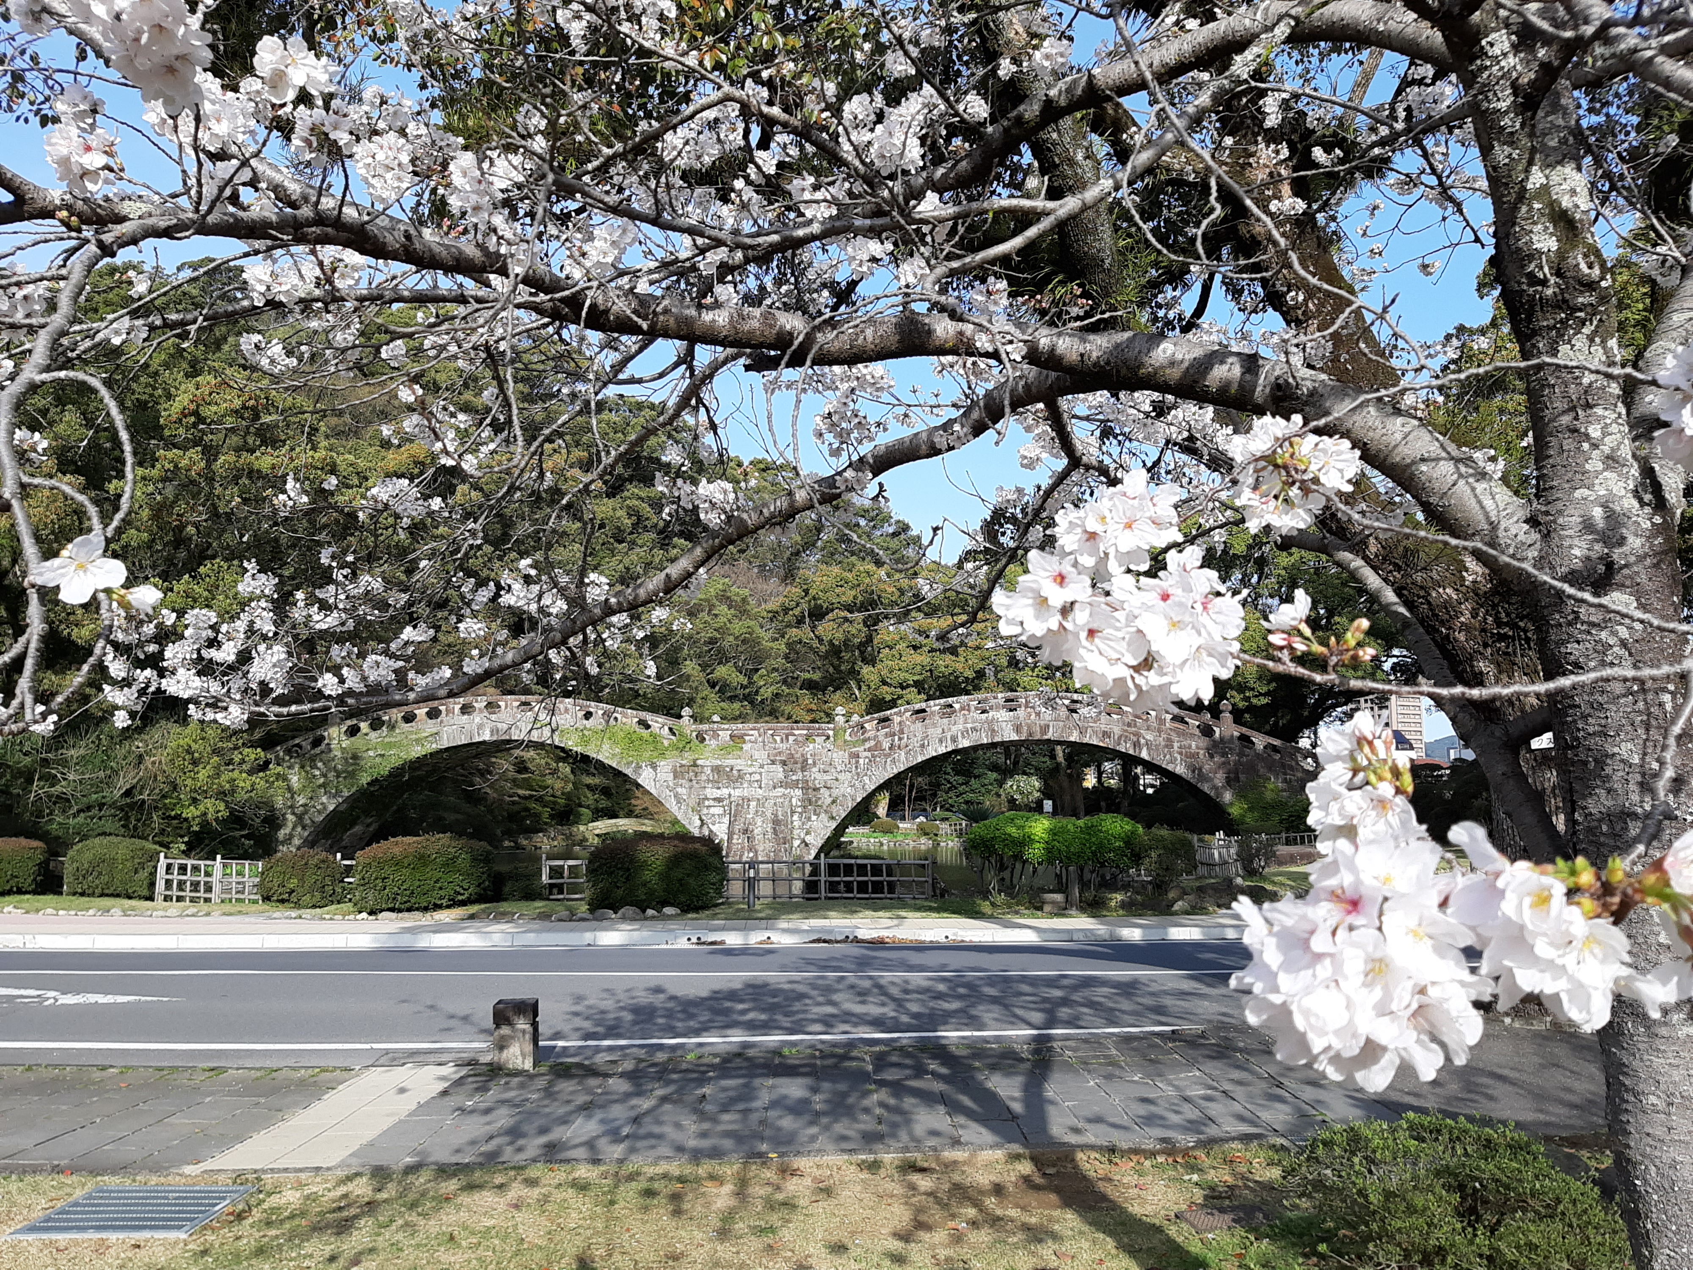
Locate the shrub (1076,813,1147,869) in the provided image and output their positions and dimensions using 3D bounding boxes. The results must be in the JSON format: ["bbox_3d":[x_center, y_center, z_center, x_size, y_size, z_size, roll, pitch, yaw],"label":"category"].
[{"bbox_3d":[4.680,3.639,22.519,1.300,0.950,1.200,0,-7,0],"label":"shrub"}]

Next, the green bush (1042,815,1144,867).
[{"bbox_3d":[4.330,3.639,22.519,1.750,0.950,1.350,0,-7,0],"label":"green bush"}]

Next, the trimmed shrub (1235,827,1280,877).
[{"bbox_3d":[8.800,4.661,27.125,0.920,1.050,0.880,0,-7,0],"label":"trimmed shrub"}]

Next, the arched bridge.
[{"bbox_3d":[-3.167,6.530,56.040,47.000,7.500,5.500,-1,-7,8],"label":"arched bridge"}]

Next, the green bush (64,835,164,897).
[{"bbox_3d":[-12.500,4.006,21.967,1.500,1.020,1.250,0,-7,0],"label":"green bush"}]

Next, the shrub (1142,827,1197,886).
[{"bbox_3d":[6.350,4.325,24.850,1.000,1.130,0.950,0,-7,0],"label":"shrub"}]

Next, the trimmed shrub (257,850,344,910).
[{"bbox_3d":[-8.600,3.848,20.172,1.220,0.870,1.050,0,-7,0],"label":"trimmed shrub"}]

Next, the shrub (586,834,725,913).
[{"bbox_3d":[-2.950,3.668,19.792,2.100,1.130,1.600,0,-7,0],"label":"shrub"}]

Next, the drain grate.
[{"bbox_3d":[-2.775,2.278,4.998,0.670,0.050,0.650,0,-7,0],"label":"drain grate"}]

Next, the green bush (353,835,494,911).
[{"bbox_3d":[-6.600,3.702,19.939,2.050,1.100,1.500,0,-7,0],"label":"green bush"}]

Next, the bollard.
[{"bbox_3d":[-2.070,2.499,7.974,0.245,0.400,0.245,1,-7,-5],"label":"bollard"}]

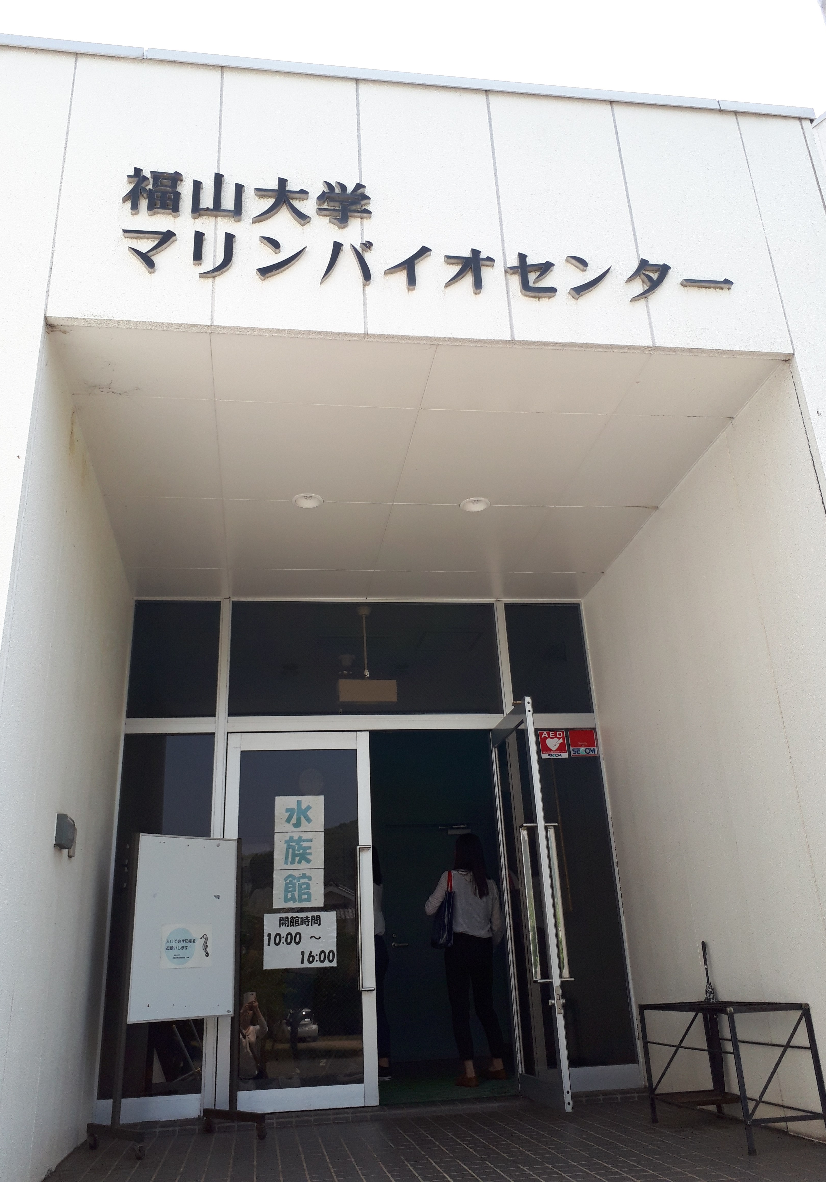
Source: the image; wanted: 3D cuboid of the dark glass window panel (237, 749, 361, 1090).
[{"bbox_3d":[-0.663,1.864,5.421,0.720,1.875,0.040,0,-22,-8],"label":"dark glass window panel"}]

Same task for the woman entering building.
[{"bbox_3d":[0.326,2.375,6.066,0.490,1.550,0.350,0,-22,-8],"label":"woman entering building"}]

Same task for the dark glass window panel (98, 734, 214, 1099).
[{"bbox_3d":[-1.463,1.803,5.337,0.550,1.990,0.040,0,-22,-8],"label":"dark glass window panel"}]

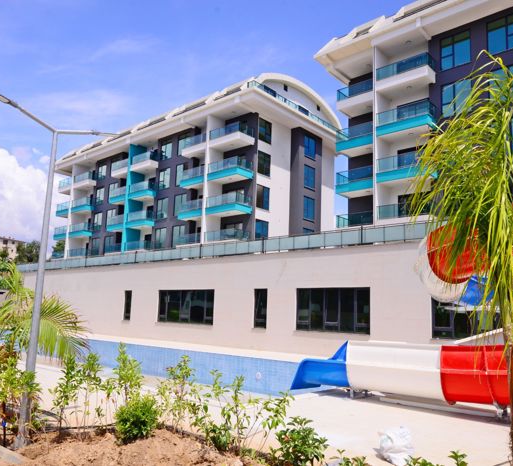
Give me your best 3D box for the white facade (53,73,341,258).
[{"bbox_3d":[-8.235,-4.421,57.083,35.300,16.600,15.600,-7,-13,42],"label":"white facade"}]

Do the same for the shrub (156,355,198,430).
[{"bbox_3d":[-1.016,2.099,6.458,0.550,1.000,0.520,2,-9,0],"label":"shrub"}]

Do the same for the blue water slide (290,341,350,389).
[{"bbox_3d":[1.575,2.840,10.401,1.500,1.100,1.000,-7,-13,42],"label":"blue water slide"}]

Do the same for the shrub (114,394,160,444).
[{"bbox_3d":[-1.446,2.250,6.012,0.520,0.530,0.500,2,-9,0],"label":"shrub"}]

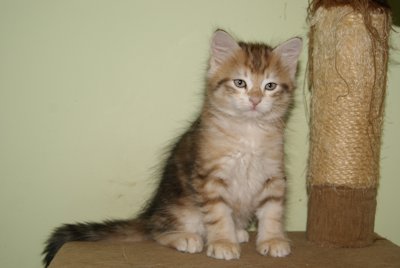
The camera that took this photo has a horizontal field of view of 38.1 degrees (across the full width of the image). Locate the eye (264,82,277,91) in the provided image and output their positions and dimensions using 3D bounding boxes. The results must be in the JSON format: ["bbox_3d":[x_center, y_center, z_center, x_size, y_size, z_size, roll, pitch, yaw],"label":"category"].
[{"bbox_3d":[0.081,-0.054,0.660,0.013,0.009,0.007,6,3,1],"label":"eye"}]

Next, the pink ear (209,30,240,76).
[{"bbox_3d":[0.029,-0.096,0.683,0.034,0.050,0.020,-5,1,17],"label":"pink ear"}]

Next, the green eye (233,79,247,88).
[{"bbox_3d":[0.045,-0.057,0.660,0.015,0.010,0.007,4,3,8],"label":"green eye"}]

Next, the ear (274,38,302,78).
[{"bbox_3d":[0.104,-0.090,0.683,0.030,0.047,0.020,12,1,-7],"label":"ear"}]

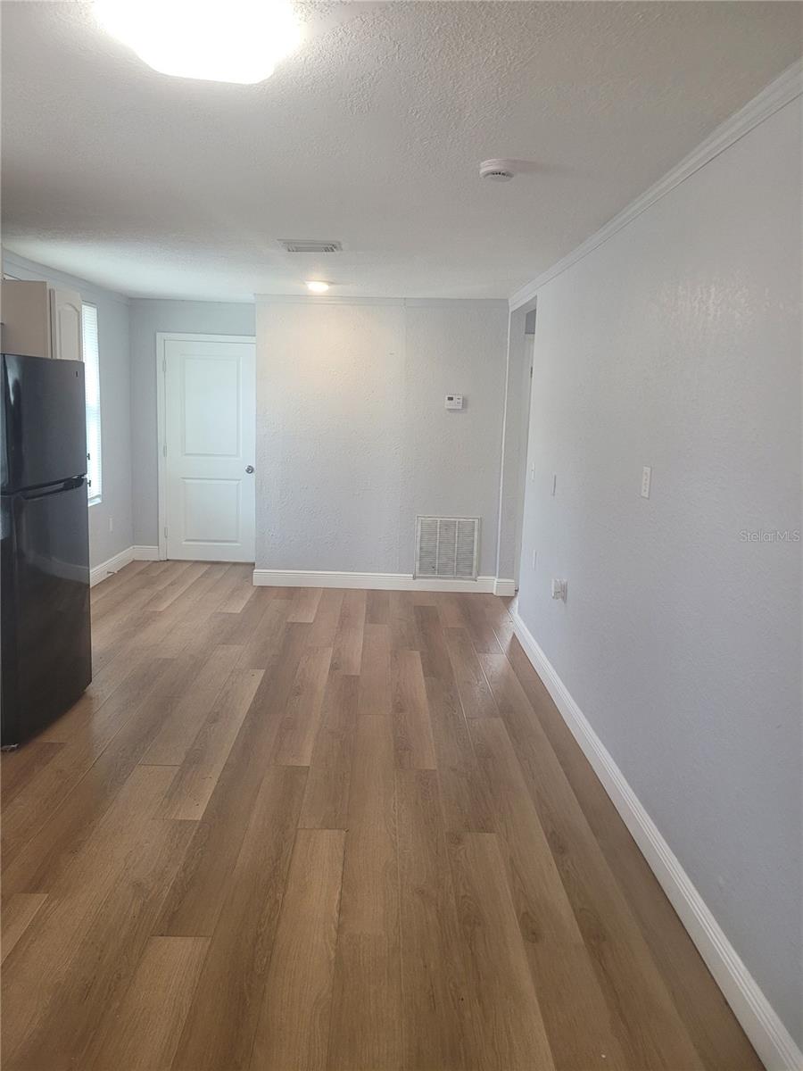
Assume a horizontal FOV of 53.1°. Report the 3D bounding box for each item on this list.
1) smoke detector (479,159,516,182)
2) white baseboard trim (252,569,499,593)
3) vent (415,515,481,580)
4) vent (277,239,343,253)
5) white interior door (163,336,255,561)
[{"bbox_3d":[0.343,-1.306,2.884,0.128,0.045,0.128,2,9,-1],"label":"smoke detector"},{"bbox_3d":[-0.222,0.384,6.717,2.010,0.137,0.018,2,9,-1],"label":"white baseboard trim"},{"bbox_3d":[0.383,0.112,6.683,0.532,0.534,0.022,2,9,-1],"label":"vent"},{"bbox_3d":[-0.499,-1.602,4.480,0.340,0.025,0.275,2,9,-1],"label":"vent"},{"bbox_3d":[-1.780,-0.760,7.541,0.840,2.030,0.042,2,9,-1],"label":"white interior door"}]

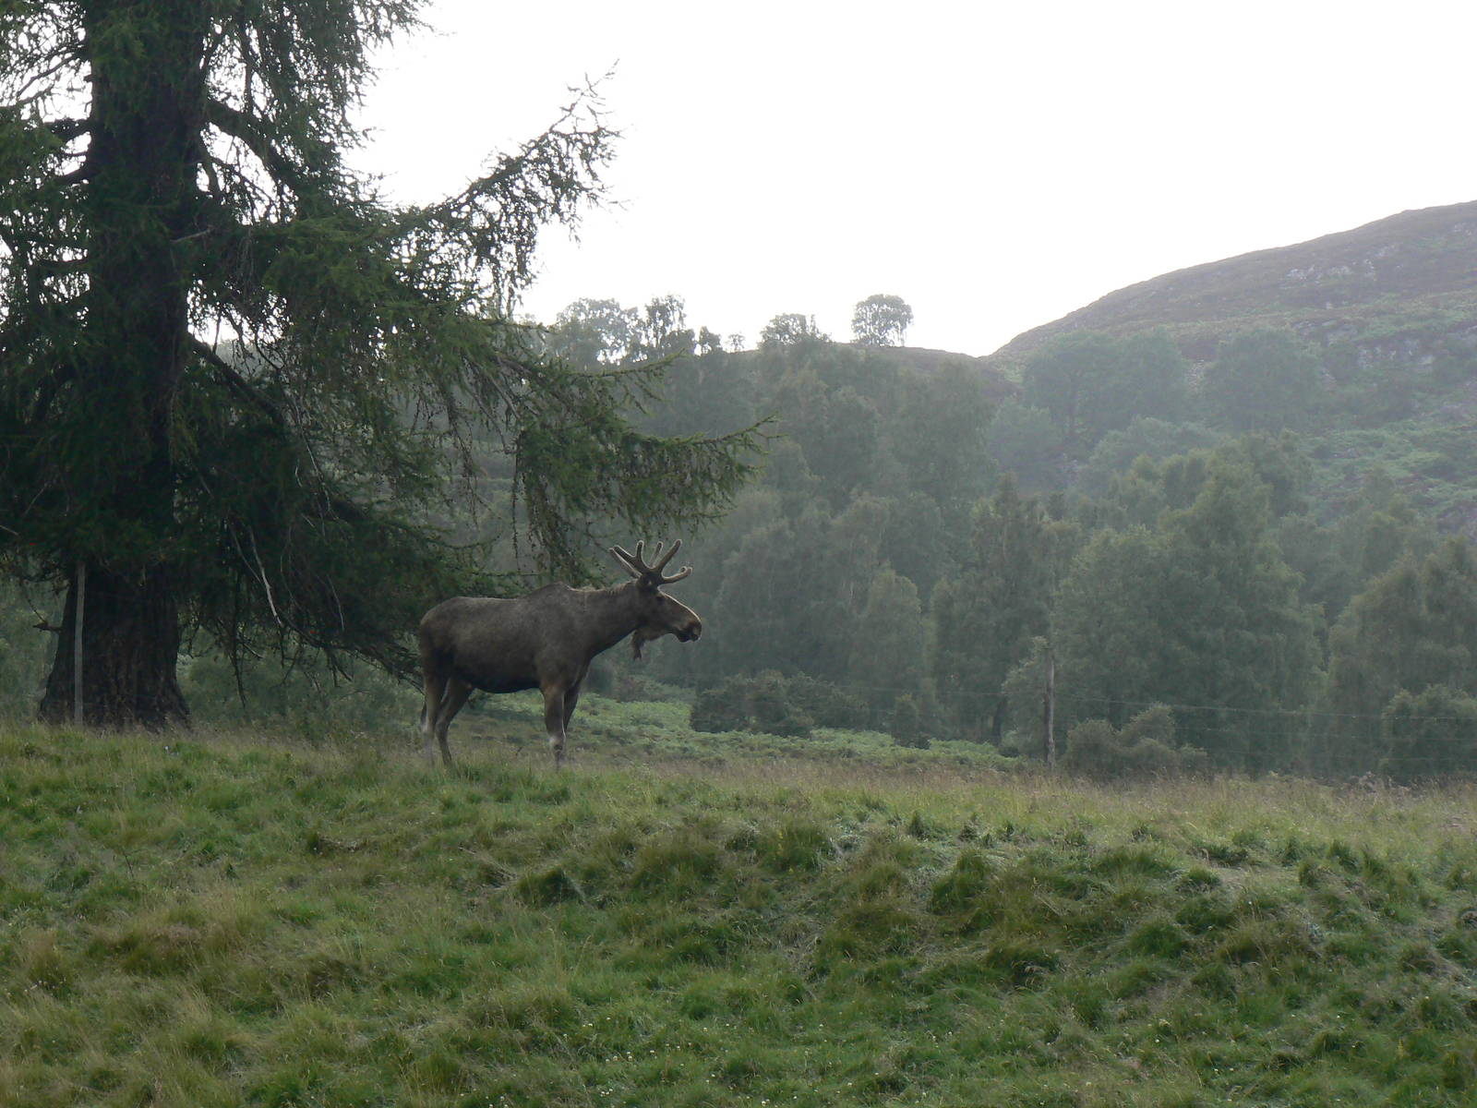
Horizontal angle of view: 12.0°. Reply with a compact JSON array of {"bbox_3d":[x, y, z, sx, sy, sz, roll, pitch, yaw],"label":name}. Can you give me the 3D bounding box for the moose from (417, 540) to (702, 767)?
[{"bbox_3d":[-1.585,0.970,62.000,2.500,2.190,0.820,0,0,12],"label":"moose"}]

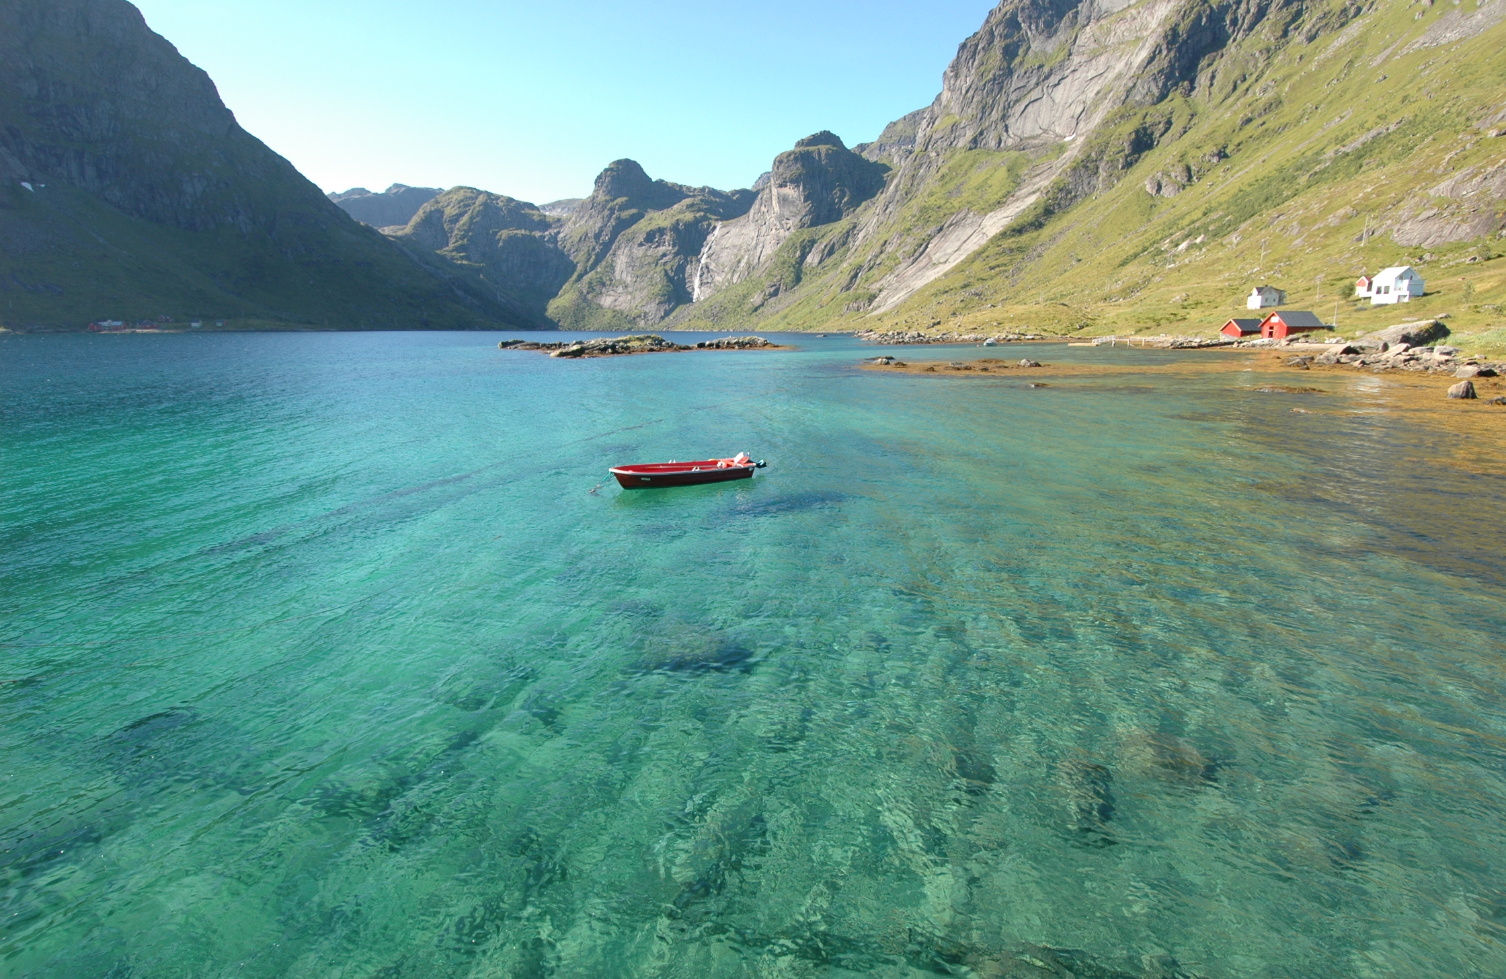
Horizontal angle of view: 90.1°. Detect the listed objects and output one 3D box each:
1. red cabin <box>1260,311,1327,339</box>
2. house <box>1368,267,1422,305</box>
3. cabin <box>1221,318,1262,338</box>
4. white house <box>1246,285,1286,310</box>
[{"bbox_3d":[137.902,-41.842,192.000,11.000,6.700,8.300,-2,12,-11],"label":"red cabin"},{"bbox_3d":[160.882,-50.735,188.000,6.400,9.100,8.600,-1,12,-4],"label":"house"},{"bbox_3d":[131.258,-42.835,200.000,9.000,5.100,6.900,-2,12,-11],"label":"cabin"},{"bbox_3d":[158.429,-58.980,232.000,7.600,7.000,6.300,0,12,0],"label":"white house"}]

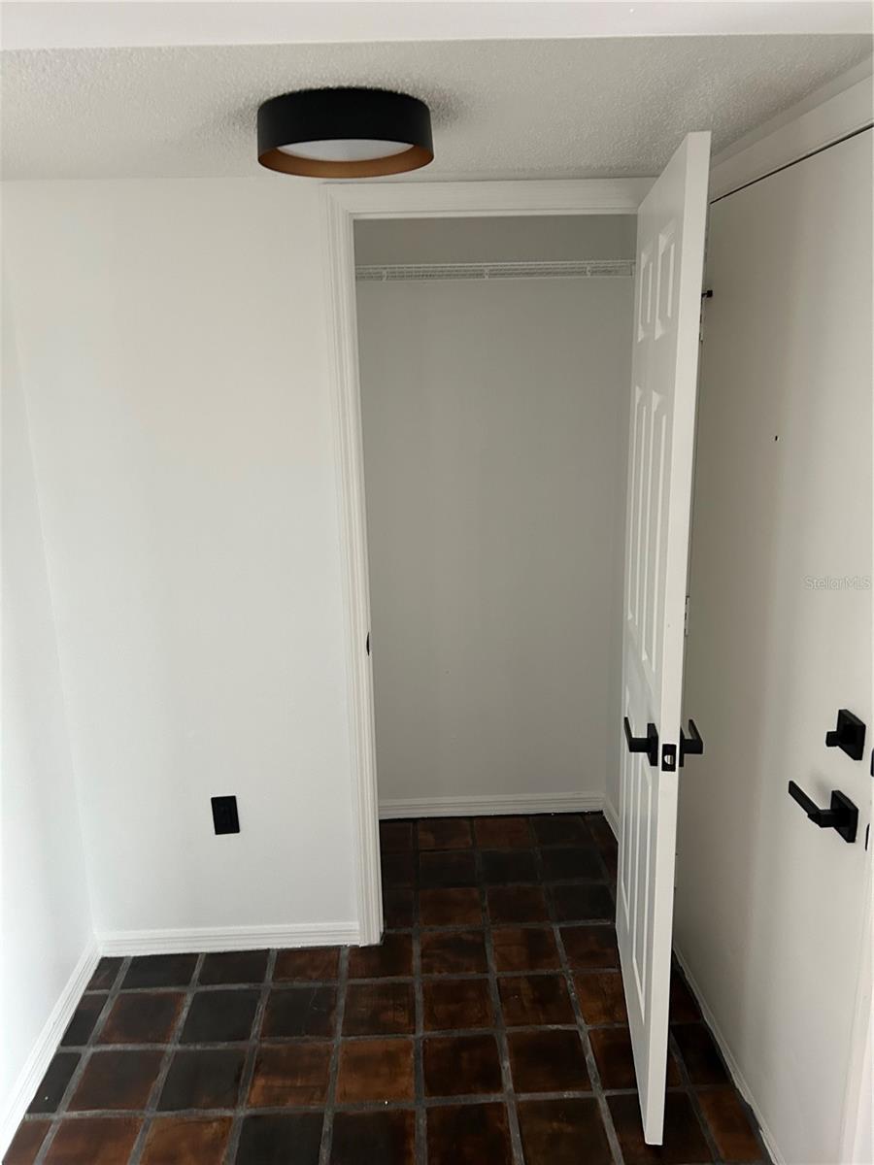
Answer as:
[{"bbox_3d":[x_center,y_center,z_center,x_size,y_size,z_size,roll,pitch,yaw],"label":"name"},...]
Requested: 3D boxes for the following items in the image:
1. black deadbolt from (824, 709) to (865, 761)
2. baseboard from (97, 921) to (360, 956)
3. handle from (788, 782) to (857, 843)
[{"bbox_3d":[0.690,0.262,1.501,0.050,0.065,0.065,-2,14,-2],"label":"black deadbolt"},{"bbox_3d":[-0.622,1.064,2.615,0.778,0.077,0.015,-2,14,-2],"label":"baseboard"},{"bbox_3d":[0.691,0.401,1.580,0.056,0.064,0.156,-2,14,-2],"label":"handle"}]

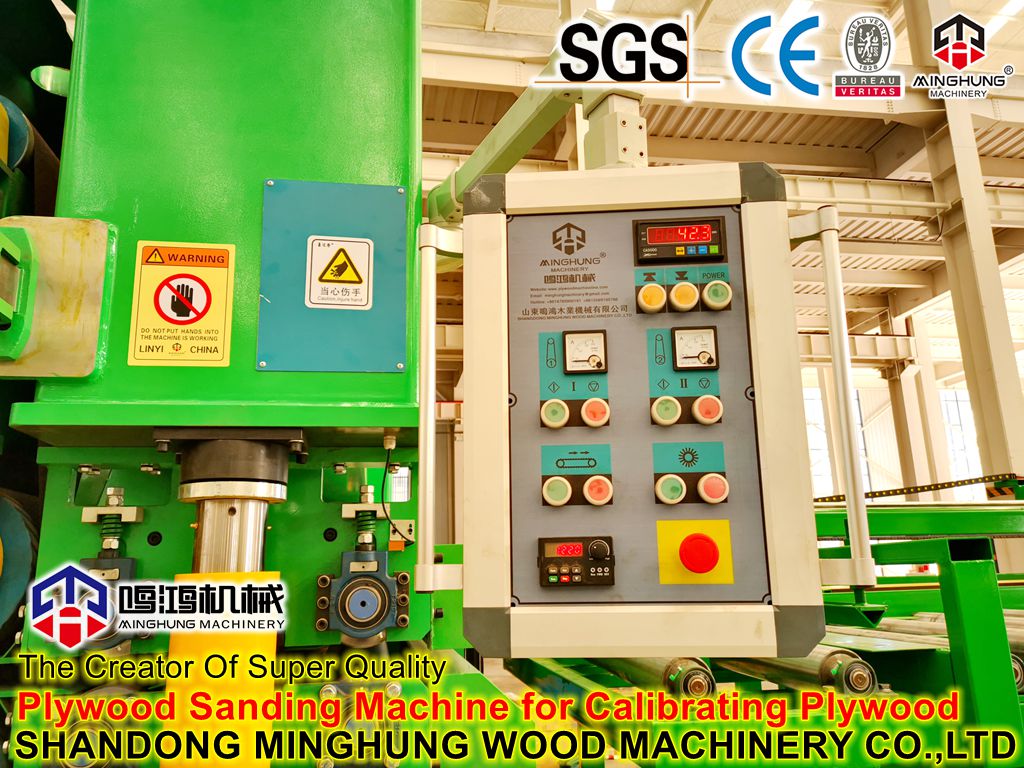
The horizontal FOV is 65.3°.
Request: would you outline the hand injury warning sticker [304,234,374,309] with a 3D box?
[{"bbox_3d":[-0.241,-0.155,1.119,0.092,0.106,0.002,1,-12,-10],"label":"hand injury warning sticker"}]

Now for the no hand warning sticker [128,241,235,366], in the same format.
[{"bbox_3d":[-0.441,-0.108,1.073,0.127,0.173,0.002,1,-12,-10],"label":"no hand warning sticker"}]

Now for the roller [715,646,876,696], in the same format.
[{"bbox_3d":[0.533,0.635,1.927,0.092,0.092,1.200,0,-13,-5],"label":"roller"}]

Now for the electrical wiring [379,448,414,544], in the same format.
[{"bbox_3d":[-0.168,0.170,1.192,0.054,0.133,0.096,1,-12,-10],"label":"electrical wiring"}]

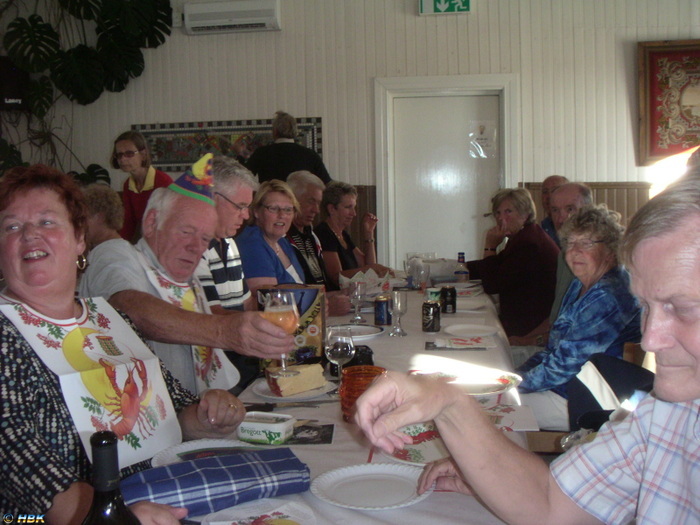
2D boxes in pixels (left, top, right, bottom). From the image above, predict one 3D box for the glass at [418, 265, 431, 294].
[{"bbox_3d":[0.388,0.089,4.010,0.064,0.142,0.064,-1,6,0],"label":"glass"}]

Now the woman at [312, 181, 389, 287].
[{"bbox_3d":[0.024,0.187,4.520,0.720,1.323,0.520,1,6,20],"label":"woman"}]

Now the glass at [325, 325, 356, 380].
[{"bbox_3d":[-0.028,0.274,2.137,0.083,0.182,0.083,-1,6,0],"label":"glass"}]

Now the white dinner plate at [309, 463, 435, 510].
[{"bbox_3d":[0.041,0.428,1.440,0.230,0.020,0.230,-1,6,0],"label":"white dinner plate"}]

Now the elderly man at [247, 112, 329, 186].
[{"bbox_3d":[-0.399,-0.103,5.117,0.560,1.791,0.380,-2,6,-11],"label":"elderly man"}]

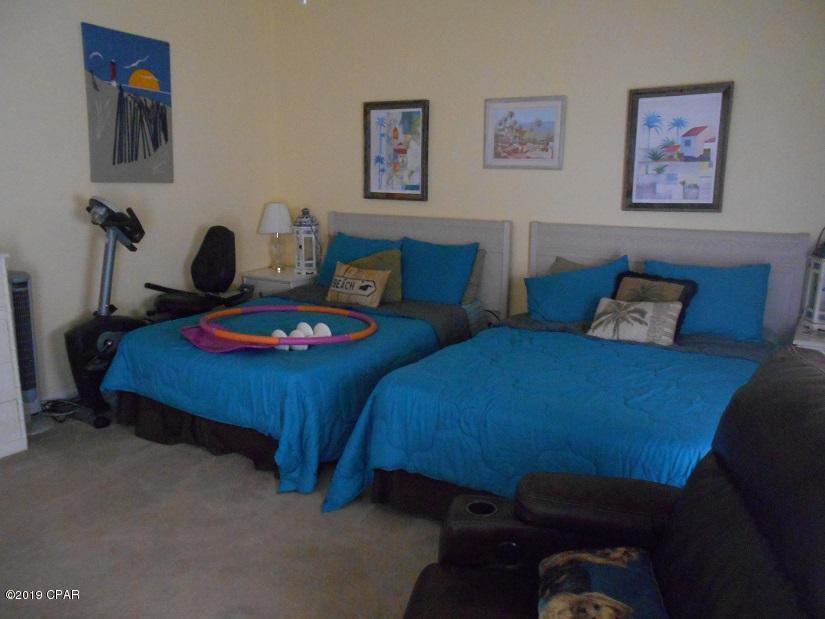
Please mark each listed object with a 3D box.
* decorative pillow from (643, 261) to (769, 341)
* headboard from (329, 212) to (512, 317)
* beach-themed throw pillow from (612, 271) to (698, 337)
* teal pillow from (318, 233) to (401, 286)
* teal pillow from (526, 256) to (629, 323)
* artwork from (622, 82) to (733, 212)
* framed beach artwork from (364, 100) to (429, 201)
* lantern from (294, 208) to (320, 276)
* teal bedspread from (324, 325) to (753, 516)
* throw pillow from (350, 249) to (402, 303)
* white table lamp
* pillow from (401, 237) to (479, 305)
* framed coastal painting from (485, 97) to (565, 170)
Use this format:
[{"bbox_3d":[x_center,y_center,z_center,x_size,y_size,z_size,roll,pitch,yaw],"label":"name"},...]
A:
[{"bbox_3d":[1.662,-0.060,3.535,0.660,0.450,0.160,8,-14,31],"label":"decorative pillow"},{"bbox_3d":[0.011,-0.128,4.862,1.620,1.173,0.070,8,13,31],"label":"headboard"},{"bbox_3d":[1.323,-0.027,3.456,0.430,0.400,0.150,8,-19,33],"label":"beach-themed throw pillow"},{"bbox_3d":[-0.378,-0.359,4.626,0.620,0.450,0.170,8,-18,31],"label":"teal pillow"},{"bbox_3d":[1.024,-0.117,3.879,0.650,0.440,0.160,-2,-26,27],"label":"teal pillow"},{"bbox_3d":[1.563,-0.953,3.696,0.560,0.715,0.035,8,13,33],"label":"artwork"},{"bbox_3d":[-0.130,-1.221,4.792,0.592,0.742,0.030,8,13,31],"label":"framed beach artwork"},{"bbox_3d":[-0.879,-0.556,5.127,0.190,0.550,0.190,1,11,0],"label":"lantern"},{"bbox_3d":[0.731,0.550,2.799,1.660,0.620,1.510,8,13,33],"label":"teal bedspread"},{"bbox_3d":[-0.217,-0.255,4.380,0.480,0.420,0.150,4,-11,16],"label":"throw pillow"},{"bbox_3d":[-1.165,-0.613,5.321,0.290,0.580,0.290,1,11,0],"label":"white table lamp"},{"bbox_3d":[0.180,-0.260,4.307,0.550,0.465,0.170,6,-8,26],"label":"pillow"},{"bbox_3d":[0.759,-1.199,4.236,0.587,0.480,0.030,8,13,31],"label":"framed coastal painting"}]

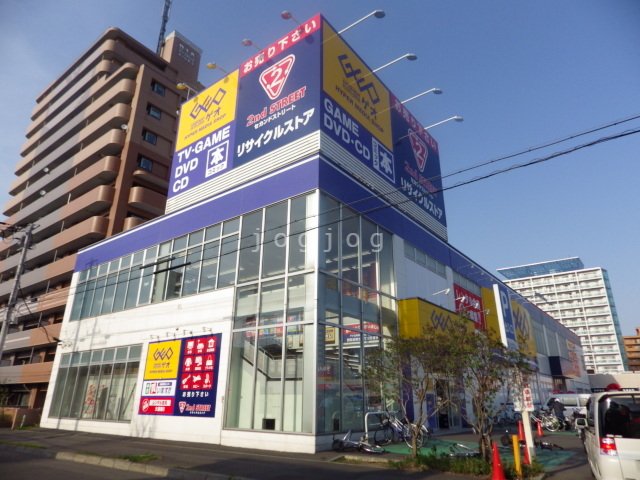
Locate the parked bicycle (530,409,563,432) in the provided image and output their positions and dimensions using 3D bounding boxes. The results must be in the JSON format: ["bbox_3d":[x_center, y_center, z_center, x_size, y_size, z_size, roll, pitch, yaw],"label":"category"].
[{"bbox_3d":[11.265,9.159,20.666,1.750,1.050,0.560,-14,-25,34],"label":"parked bicycle"}]

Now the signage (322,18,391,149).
[{"bbox_3d":[2.038,-7.338,20.096,0.200,3.900,6.100,-15,-25,35],"label":"signage"}]

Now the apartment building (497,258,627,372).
[{"bbox_3d":[83.476,31.993,143.098,34.500,45.000,18.000,-14,-25,34],"label":"apartment building"}]

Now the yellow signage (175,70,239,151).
[{"bbox_3d":[-6.125,-6.871,21.913,4.850,3.100,0.200,-15,-25,35],"label":"yellow signage"}]

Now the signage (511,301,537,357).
[{"bbox_3d":[18.621,8.251,37.074,0.250,4.200,6.500,-15,-25,35],"label":"signage"}]

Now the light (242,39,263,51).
[{"bbox_3d":[-3.183,-9.310,19.735,0.450,0.380,1.000,-15,-25,35],"label":"light"}]

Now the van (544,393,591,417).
[{"bbox_3d":[17.103,11.053,26.600,4.600,1.950,1.700,-15,-25,35],"label":"van"}]

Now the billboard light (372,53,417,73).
[{"bbox_3d":[4.026,-9.623,22.064,2.650,0.450,0.550,-15,-26,35],"label":"billboard light"}]

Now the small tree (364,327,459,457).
[{"bbox_3d":[2.899,4.692,12.887,2.900,3.850,2.700,-4,-21,11],"label":"small tree"}]

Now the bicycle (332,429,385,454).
[{"bbox_3d":[1.199,6.287,12.694,1.600,0.500,0.900,5,-4,-13],"label":"bicycle"}]

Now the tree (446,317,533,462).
[{"bbox_3d":[5.072,4.325,12.169,2.600,4.050,2.500,-8,-22,20],"label":"tree"}]

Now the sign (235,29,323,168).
[{"bbox_3d":[-2.067,-7.008,19.577,5.350,6.450,0.250,-14,-25,34],"label":"sign"}]

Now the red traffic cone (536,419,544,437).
[{"bbox_3d":[9.497,8.147,17.637,0.380,0.700,0.380,-10,-23,24],"label":"red traffic cone"}]

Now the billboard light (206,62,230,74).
[{"bbox_3d":[-5.556,-9.323,22.085,0.550,0.450,1.500,-14,-25,34],"label":"billboard light"}]

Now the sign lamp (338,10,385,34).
[{"bbox_3d":[1.859,-9.881,18.666,2.350,0.380,0.450,-15,-25,35],"label":"sign lamp"}]

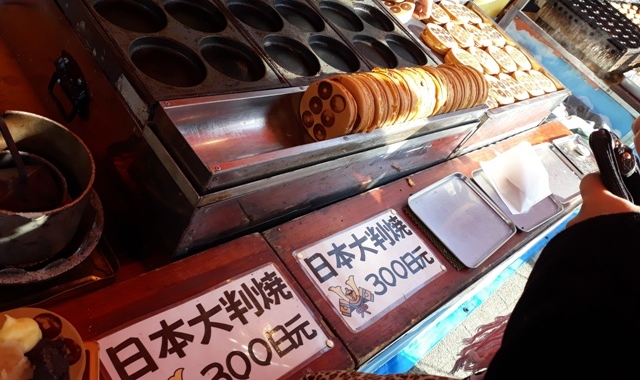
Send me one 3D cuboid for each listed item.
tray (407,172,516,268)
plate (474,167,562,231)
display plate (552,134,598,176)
[{"bbox_3d":[0.310,0.060,1.087,0.257,0.019,0.193,-22,64,-45],"label":"tray"},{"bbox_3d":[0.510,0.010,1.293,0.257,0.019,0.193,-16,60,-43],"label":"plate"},{"bbox_3d":[0.886,-0.104,1.664,0.257,0.019,0.193,-13,59,-42],"label":"display plate"}]

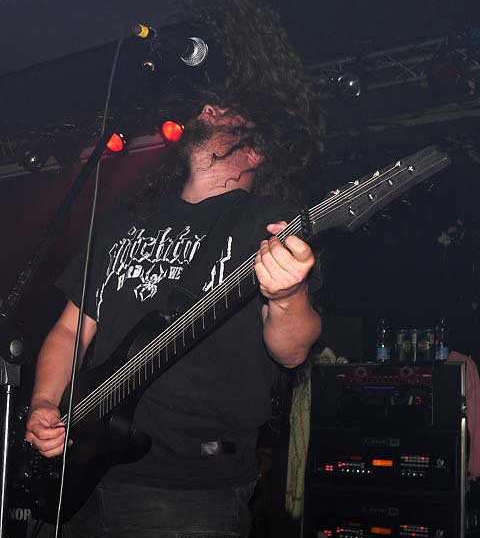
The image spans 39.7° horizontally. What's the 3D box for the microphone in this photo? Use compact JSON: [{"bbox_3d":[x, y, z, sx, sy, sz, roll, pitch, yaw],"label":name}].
[{"bbox_3d":[-0.103,-0.366,1.089,0.053,0.053,0.180,-1,8,21],"label":"microphone"}]

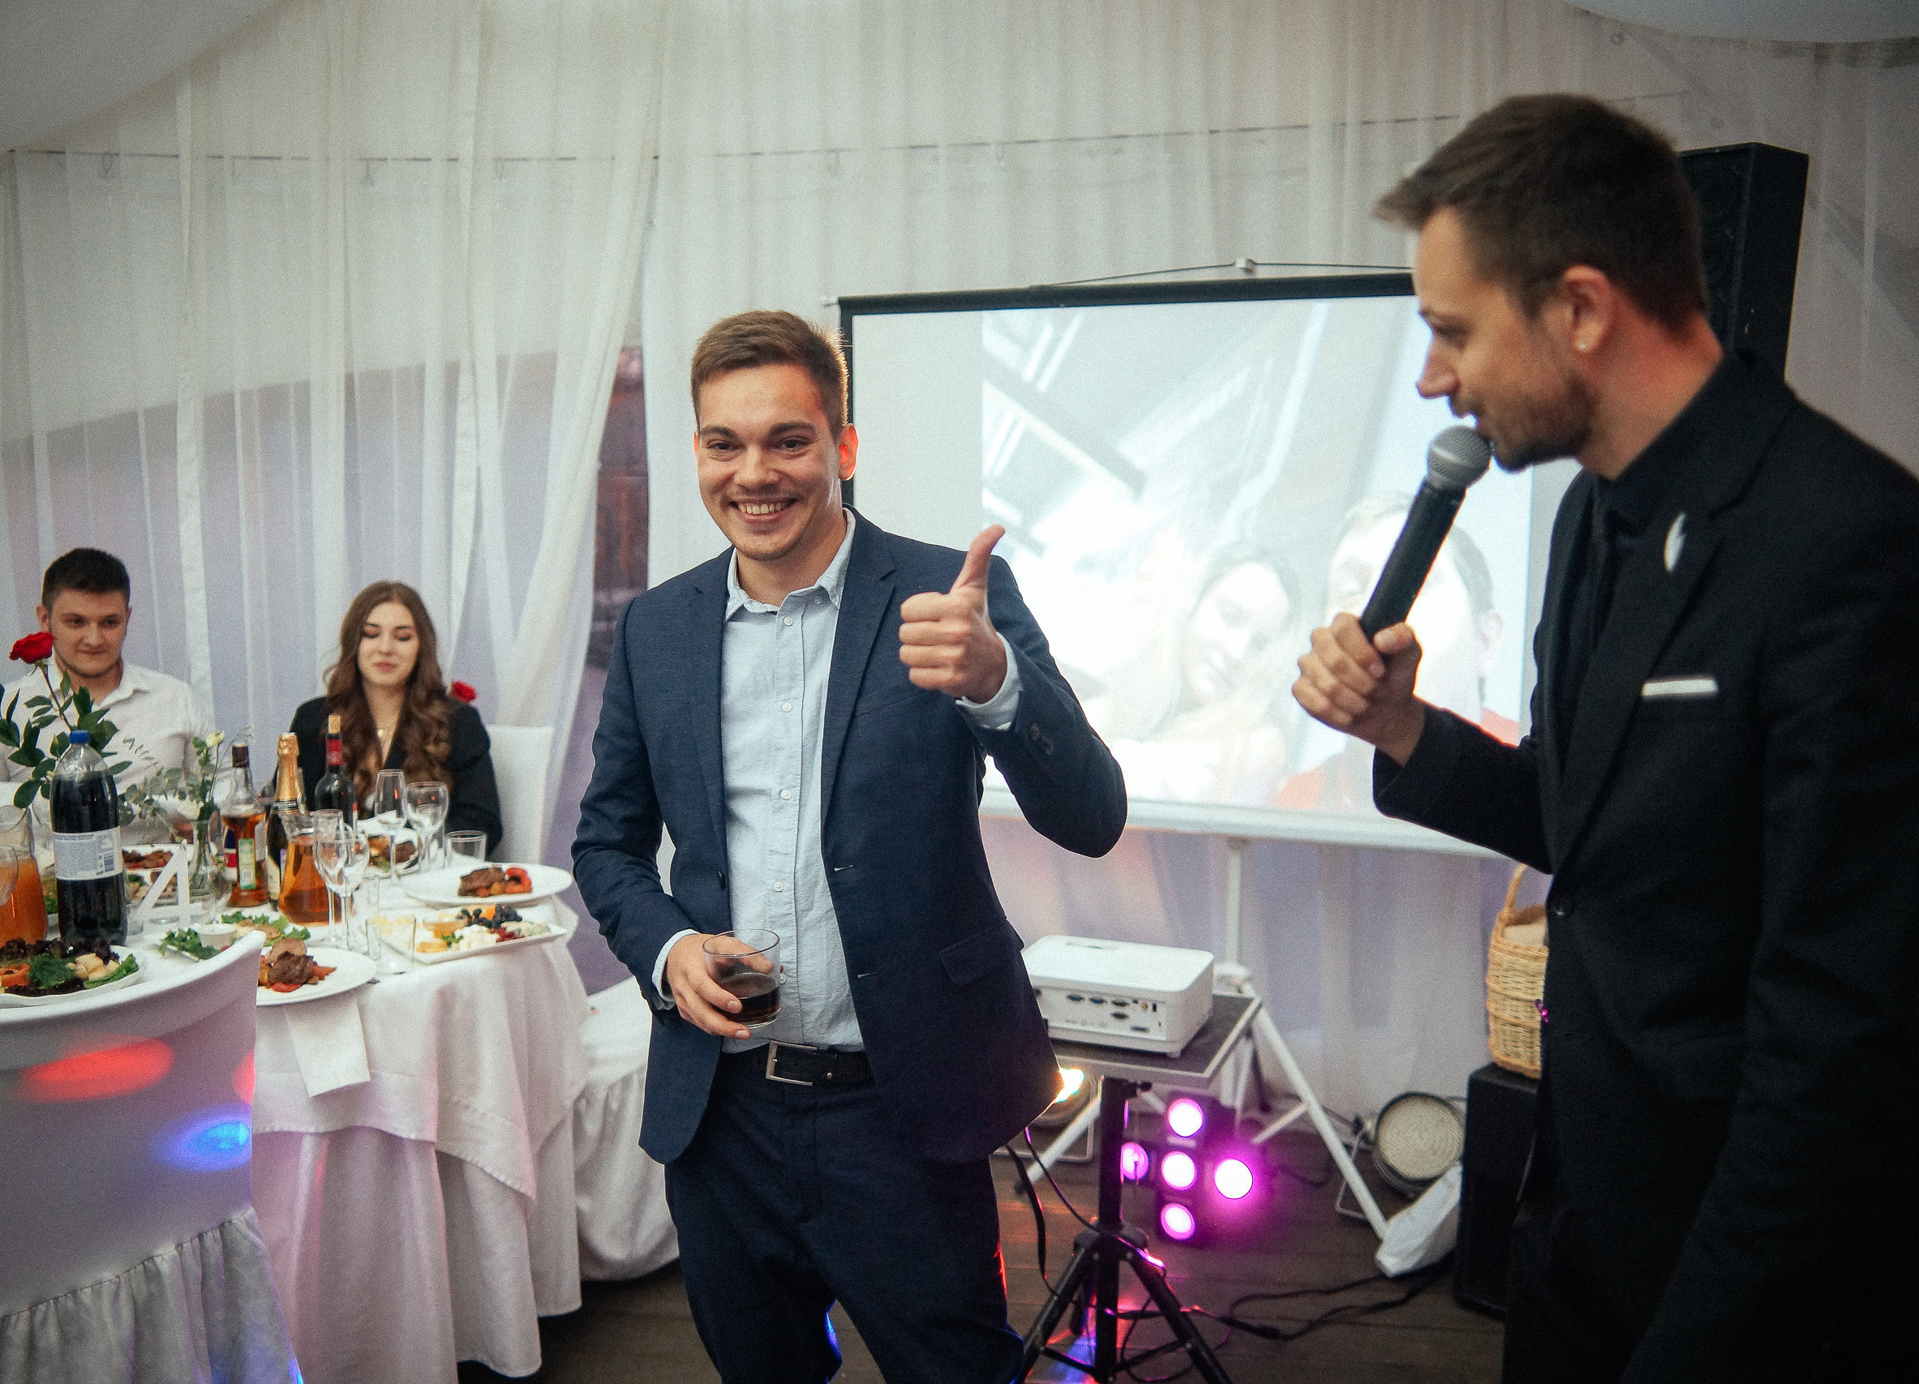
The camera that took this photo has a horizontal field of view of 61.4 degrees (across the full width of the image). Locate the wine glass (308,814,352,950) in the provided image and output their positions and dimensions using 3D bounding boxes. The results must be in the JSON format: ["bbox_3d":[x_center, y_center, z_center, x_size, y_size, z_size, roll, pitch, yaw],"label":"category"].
[{"bbox_3d":[-1.030,0.307,2.649,0.063,0.220,0.063,-2,9,-21],"label":"wine glass"}]

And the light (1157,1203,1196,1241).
[{"bbox_3d":[0.440,1.036,3.201,0.077,0.077,0.060,4,10,21],"label":"light"}]

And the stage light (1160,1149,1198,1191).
[{"bbox_3d":[0.436,0.932,3.163,0.077,0.077,0.060,4,-6,21],"label":"stage light"}]

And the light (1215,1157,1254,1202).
[{"bbox_3d":[0.551,0.964,3.219,0.088,0.088,0.070,4,-1,19],"label":"light"}]

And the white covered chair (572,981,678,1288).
[{"bbox_3d":[-0.667,0.620,3.243,0.430,0.950,0.520,8,11,38],"label":"white covered chair"}]

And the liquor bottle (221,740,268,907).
[{"bbox_3d":[-1.206,0.215,2.724,0.080,0.290,0.080,1,9,0],"label":"liquor bottle"}]

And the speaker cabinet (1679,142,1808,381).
[{"bbox_3d":[1.258,-0.561,2.679,0.230,0.620,0.160,-8,12,-41],"label":"speaker cabinet"}]

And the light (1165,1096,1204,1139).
[{"bbox_3d":[0.448,0.840,3.165,0.077,0.077,0.060,4,-20,21],"label":"light"}]

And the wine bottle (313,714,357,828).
[{"bbox_3d":[-1.175,0.198,3.041,0.075,0.316,0.075,-2,9,-21],"label":"wine bottle"}]

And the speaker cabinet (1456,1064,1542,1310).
[{"bbox_3d":[1.248,0.937,3.072,0.420,0.445,0.430,8,11,37],"label":"speaker cabinet"}]

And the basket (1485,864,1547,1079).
[{"bbox_3d":[1.199,0.510,3.033,0.300,0.410,0.220,8,11,37],"label":"basket"}]

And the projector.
[{"bbox_3d":[0.253,0.503,2.699,0.305,0.105,0.232,4,9,20],"label":"projector"}]

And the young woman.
[{"bbox_3d":[-1.199,0.421,3.421,0.480,1.280,0.660,1,9,-2],"label":"young woman"}]

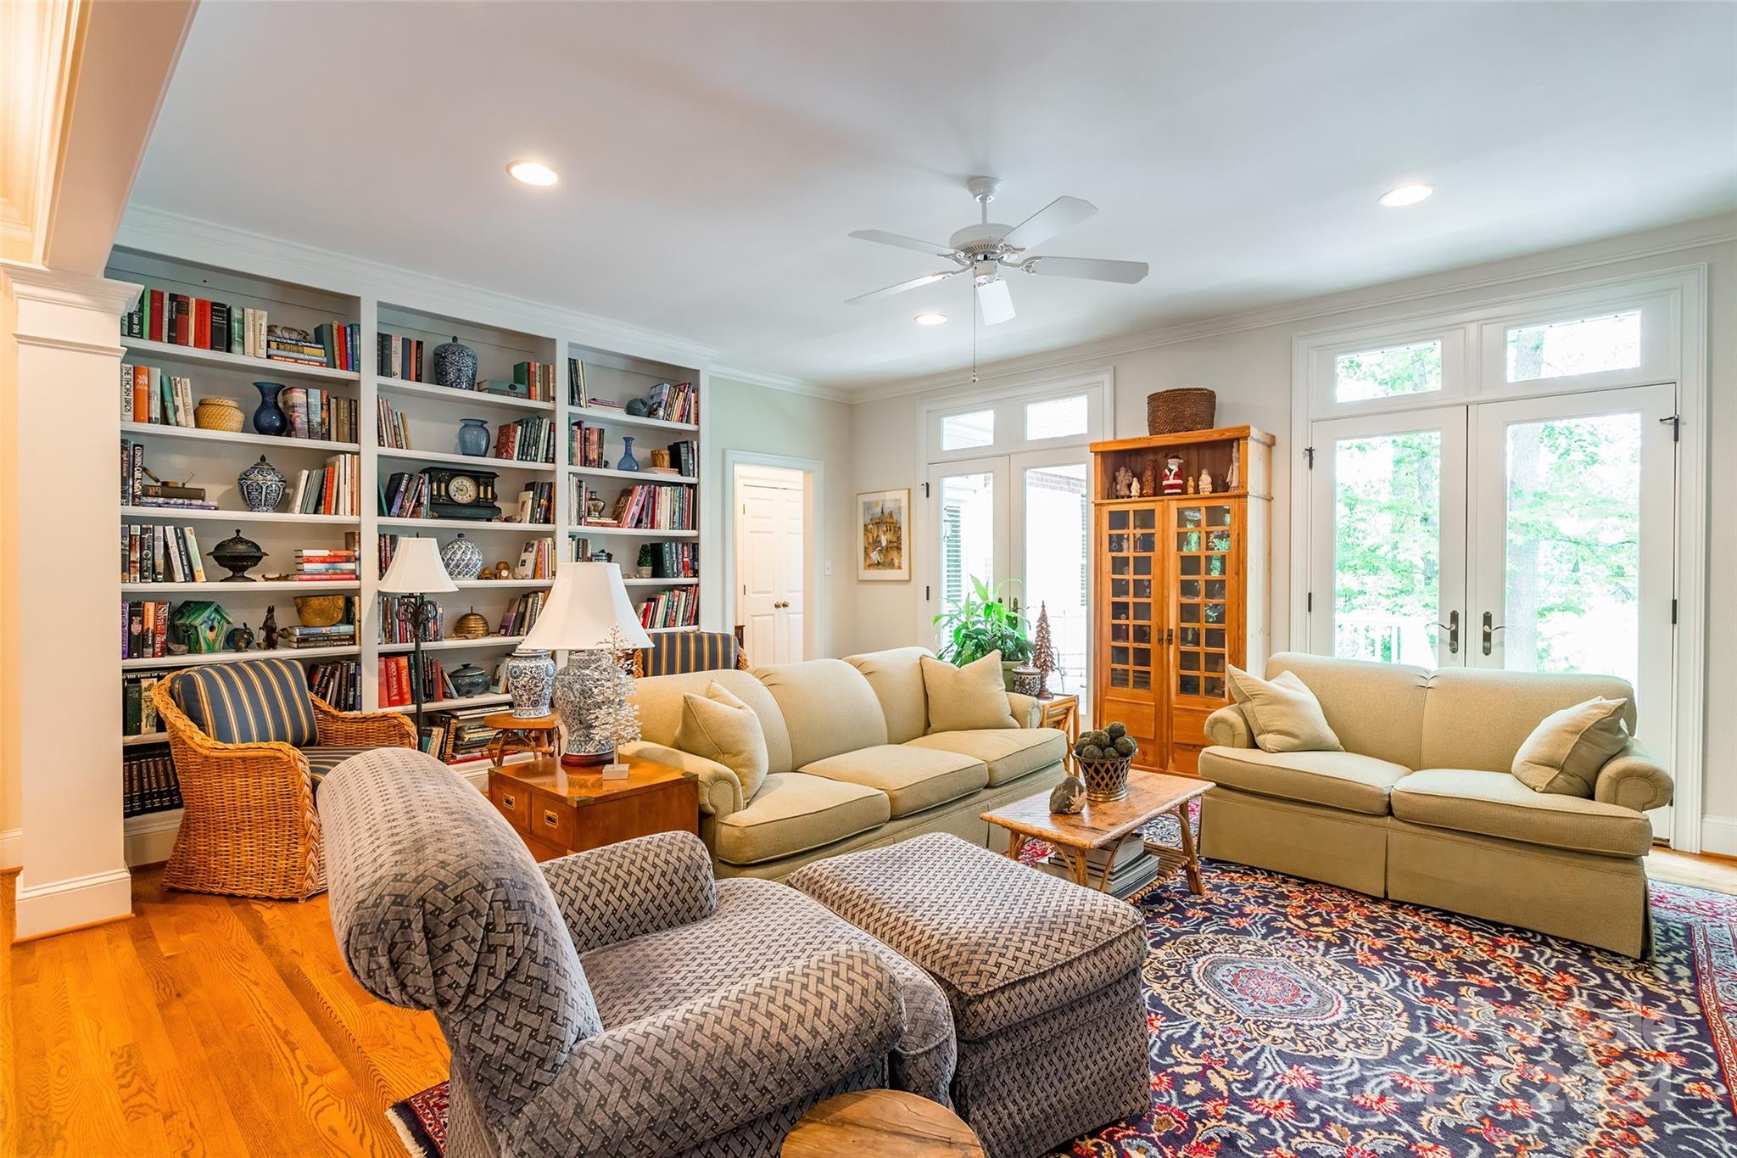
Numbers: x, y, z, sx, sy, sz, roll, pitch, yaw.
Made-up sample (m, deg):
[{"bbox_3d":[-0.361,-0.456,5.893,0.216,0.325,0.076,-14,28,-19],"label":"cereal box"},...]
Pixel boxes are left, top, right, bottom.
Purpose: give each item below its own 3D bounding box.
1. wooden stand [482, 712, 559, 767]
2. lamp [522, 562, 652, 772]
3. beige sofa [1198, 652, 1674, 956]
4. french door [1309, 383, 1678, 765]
[{"bbox_3d":[-1.415,0.890,3.150,0.330,0.635,0.330,0,1,44],"label":"wooden stand"},{"bbox_3d":[-0.953,0.281,2.600,0.440,0.675,0.440,0,1,44],"label":"lamp"},{"bbox_3d":[2.230,0.788,3.213,1.500,0.840,0.900,0,1,41],"label":"beige sofa"},{"bbox_3d":[3.087,0.146,3.942,1.440,2.070,0.070,0,1,40],"label":"french door"}]

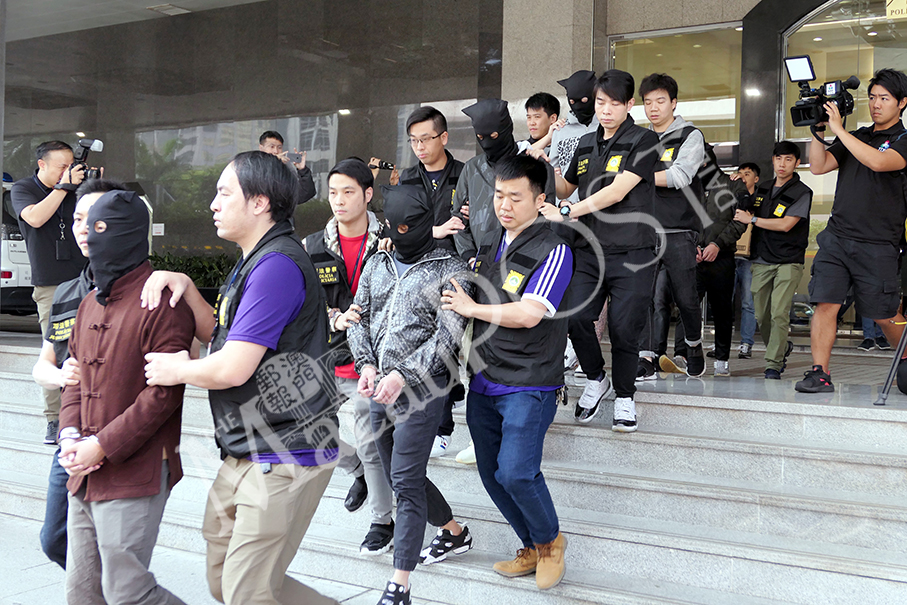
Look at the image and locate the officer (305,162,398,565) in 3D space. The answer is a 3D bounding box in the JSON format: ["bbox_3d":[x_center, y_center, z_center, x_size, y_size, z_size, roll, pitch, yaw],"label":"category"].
[{"bbox_3d":[-0.452,0.235,5.040,0.500,1.710,0.480,1,2,23],"label":"officer"}]

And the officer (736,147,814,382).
[{"bbox_3d":[2.271,-0.297,8.200,0.520,1.700,0.480,2,2,36],"label":"officer"}]

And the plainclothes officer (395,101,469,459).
[{"bbox_3d":[-0.096,-0.096,5.580,0.500,1.700,0.420,1,2,18],"label":"plainclothes officer"}]

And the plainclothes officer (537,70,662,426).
[{"bbox_3d":[0.698,-0.244,5.430,0.550,1.710,0.470,2,2,31],"label":"plainclothes officer"}]

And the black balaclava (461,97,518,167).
[{"bbox_3d":[0.175,-0.797,5.400,0.220,0.290,0.230,2,9,22],"label":"black balaclava"}]

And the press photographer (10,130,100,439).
[{"bbox_3d":[-2.259,-0.068,6.580,0.520,1.710,0.500,2,1,34],"label":"press photographer"}]

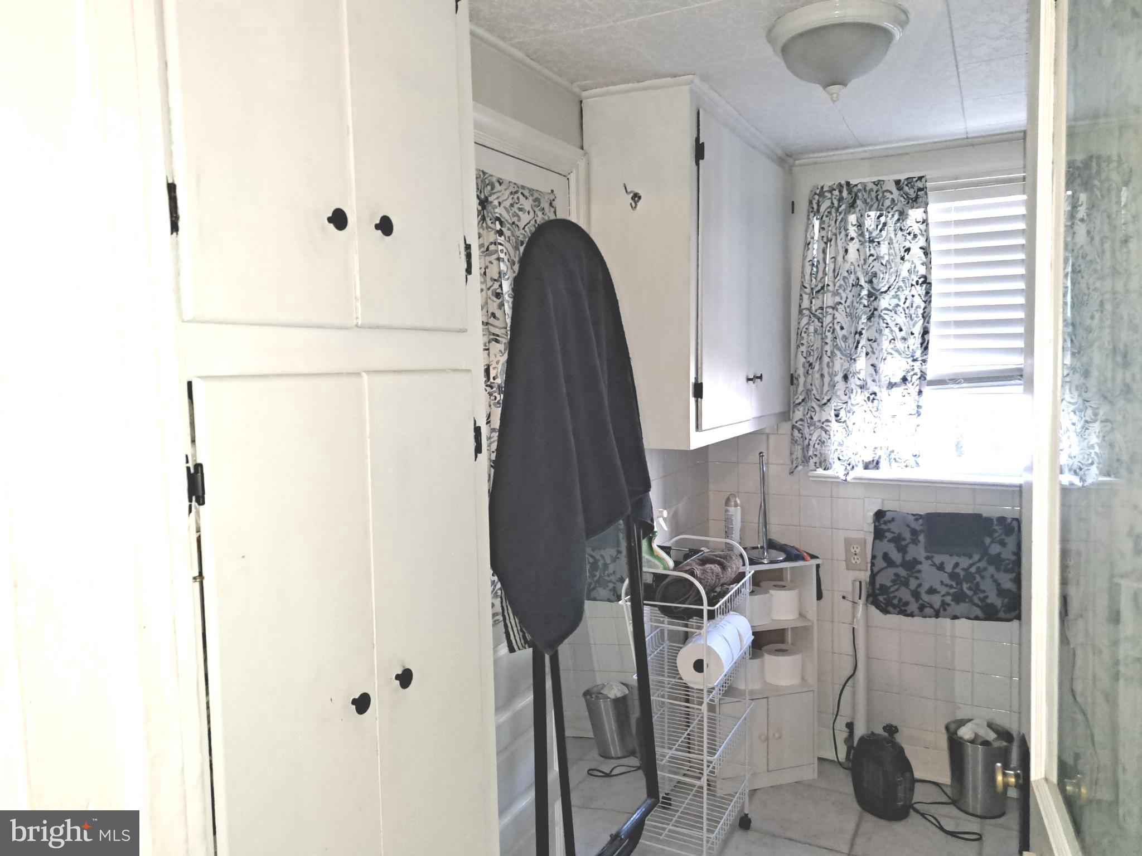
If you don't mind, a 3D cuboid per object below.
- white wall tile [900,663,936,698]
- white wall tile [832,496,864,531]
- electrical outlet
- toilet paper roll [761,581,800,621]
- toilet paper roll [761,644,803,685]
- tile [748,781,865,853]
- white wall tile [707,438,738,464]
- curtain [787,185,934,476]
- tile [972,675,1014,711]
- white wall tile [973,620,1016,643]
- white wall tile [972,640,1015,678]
[{"bbox_3d":[1.158,0.844,2.646,0.108,0.108,0.010,1,4,29],"label":"white wall tile"},{"bbox_3d":[0.953,0.296,2.712,0.108,0.108,0.009,1,4,28],"label":"white wall tile"},{"bbox_3d":[0.975,0.432,2.704,0.072,0.116,0.009,1,4,28],"label":"electrical outlet"},{"bbox_3d":[0.722,0.596,2.736,0.130,0.100,0.130,-1,4,0],"label":"toilet paper roll"},{"bbox_3d":[0.732,0.817,2.736,0.131,0.099,0.131,-1,4,0],"label":"toilet paper roll"},{"bbox_3d":[0.728,1.204,2.479,0.331,0.010,0.331,1,4,29],"label":"tile"},{"bbox_3d":[0.561,0.073,2.908,0.108,0.108,0.010,1,4,29],"label":"white wall tile"},{"bbox_3d":[0.943,-0.321,2.606,0.446,0.978,0.080,1,4,29],"label":"curtain"},{"bbox_3d":[1.351,0.848,2.543,0.108,0.108,0.009,1,4,28],"label":"tile"},{"bbox_3d":[1.345,0.628,2.526,0.108,0.108,0.010,1,4,29],"label":"white wall tile"},{"bbox_3d":[1.349,0.739,2.536,0.108,0.108,0.009,1,4,28],"label":"white wall tile"}]

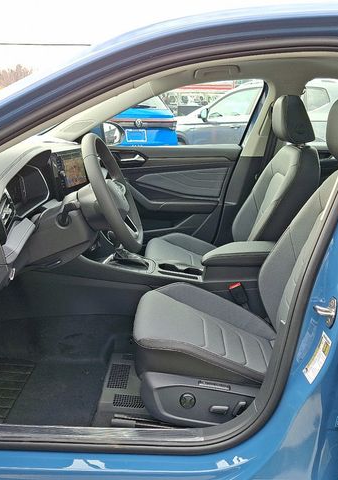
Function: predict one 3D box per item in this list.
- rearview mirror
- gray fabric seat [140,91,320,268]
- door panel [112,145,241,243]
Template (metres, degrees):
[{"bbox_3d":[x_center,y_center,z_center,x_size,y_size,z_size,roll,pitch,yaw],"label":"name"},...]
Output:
[{"bbox_3d":[-0.314,-0.604,2.646,0.130,0.160,0.220,5,17,17],"label":"rearview mirror"},{"bbox_3d":[0.284,-0.172,2.187,0.750,0.970,0.530,0,16,1],"label":"gray fabric seat"},{"bbox_3d":[-0.061,-0.232,2.533,0.920,0.580,0.120,0,16,1],"label":"door panel"}]

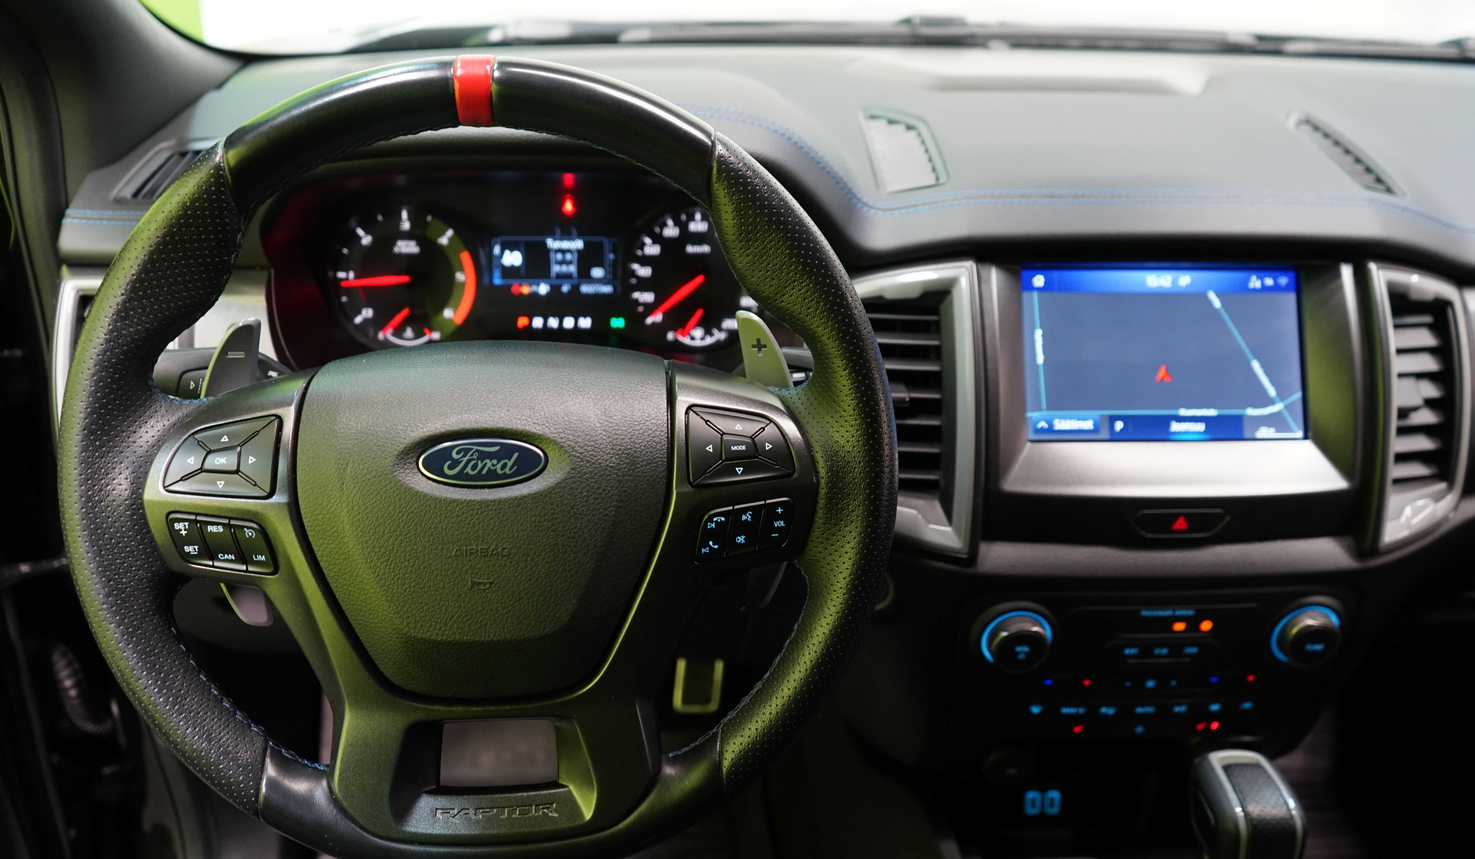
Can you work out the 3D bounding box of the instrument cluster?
[{"bbox_3d":[-0.131,-0.107,0.775,0.335,0.138,0.085,-1,11,-3],"label":"instrument cluster"}]

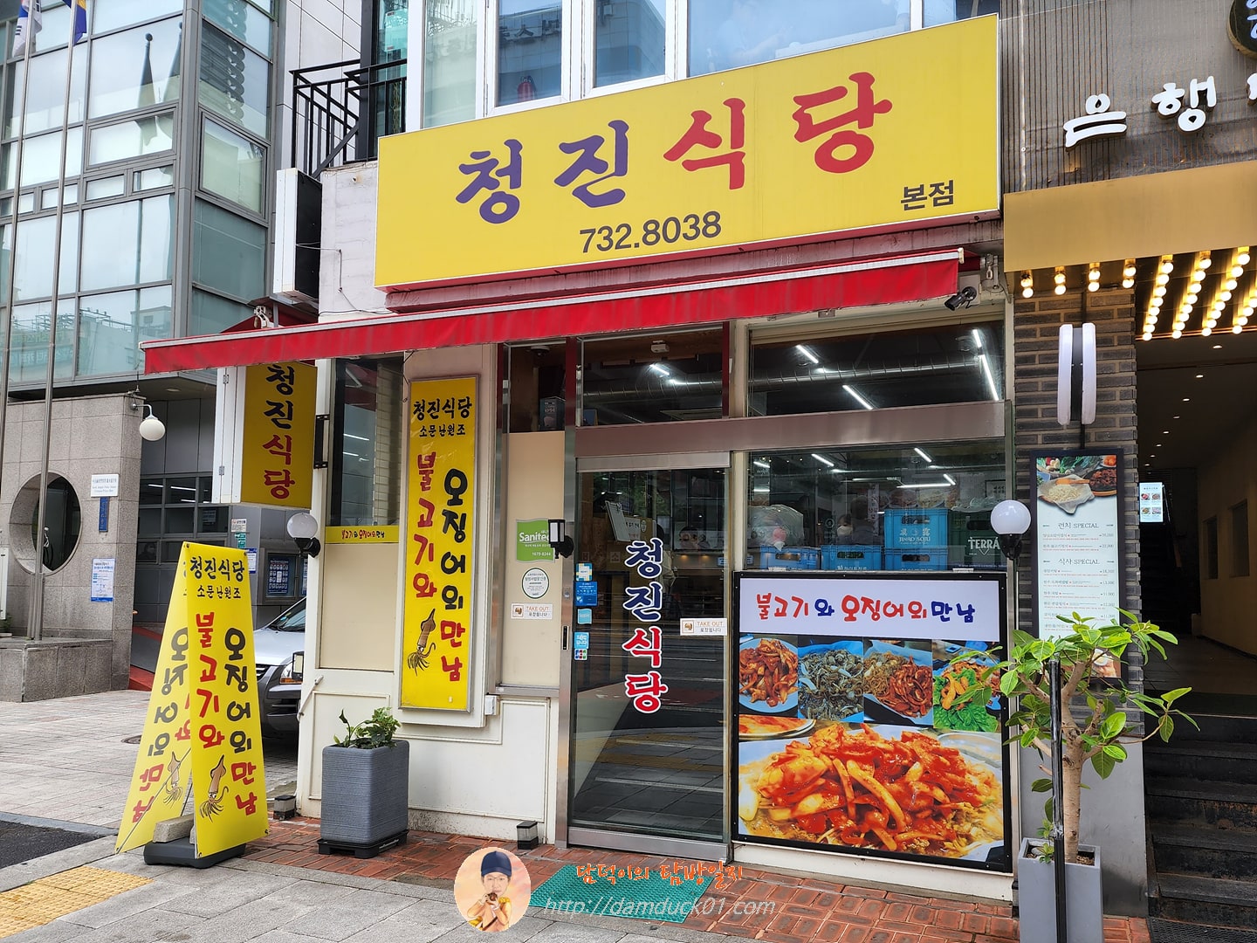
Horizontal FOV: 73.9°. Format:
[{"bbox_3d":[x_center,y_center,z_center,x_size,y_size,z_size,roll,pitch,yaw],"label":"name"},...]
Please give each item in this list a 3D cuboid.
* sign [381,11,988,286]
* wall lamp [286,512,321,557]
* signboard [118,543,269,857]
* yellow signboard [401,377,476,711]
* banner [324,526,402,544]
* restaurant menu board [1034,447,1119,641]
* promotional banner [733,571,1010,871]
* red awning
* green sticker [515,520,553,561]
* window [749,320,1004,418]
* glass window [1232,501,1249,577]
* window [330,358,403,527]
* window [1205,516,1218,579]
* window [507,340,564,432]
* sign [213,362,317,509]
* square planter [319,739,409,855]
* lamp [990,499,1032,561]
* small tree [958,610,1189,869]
[{"bbox_3d":[0.146,-1.825,5.126,3.878,1.072,0.180,-2,-7,20],"label":"sign"},{"bbox_3d":[-2.067,0.404,5.320,0.175,0.290,0.235,-2,-5,19],"label":"wall lamp"},{"bbox_3d":[-2.548,1.299,4.940,0.550,1.770,0.580,-2,-5,12],"label":"signboard"},{"bbox_3d":[-1.215,0.449,5.461,0.516,2.157,0.070,-2,-7,20],"label":"yellow signboard"},{"bbox_3d":[-1.853,0.441,5.800,0.623,0.119,0.015,-2,-7,20],"label":"banner"},{"bbox_3d":[2.312,0.471,4.275,0.418,1.169,0.050,-2,-7,20],"label":"restaurant menu board"},{"bbox_3d":[1.213,1.241,4.286,1.348,1.425,0.030,-2,-5,19],"label":"promotional banner"},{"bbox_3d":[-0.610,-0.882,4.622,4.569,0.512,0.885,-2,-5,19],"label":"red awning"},{"bbox_3d":[-0.596,0.443,5.344,0.269,0.270,0.010,-2,-7,20],"label":"green sticker"},{"bbox_3d":[1.294,-0.556,4.470,1.336,0.477,0.070,-2,-5,19],"label":"window"},{"bbox_3d":[4.912,0.540,6.700,0.060,0.600,0.400,-2,-5,19],"label":"glass window"},{"bbox_3d":[-1.864,-0.229,5.901,0.617,1.242,0.060,-2,-7,20],"label":"window"},{"bbox_3d":[6.769,0.895,9.700,0.050,0.700,0.680,-2,-7,24],"label":"window"},{"bbox_3d":[-0.599,-0.555,5.457,0.399,0.600,0.050,-2,-7,20],"label":"window"},{"bbox_3d":[-2.237,-0.243,5.167,0.210,0.914,0.600,-2,-5,19],"label":"sign"},{"bbox_3d":[-1.515,1.854,4.818,0.340,0.575,0.345,-2,-5,20],"label":"square planter"},{"bbox_3d":[1.958,0.303,4.272,0.190,0.310,0.230,-2,-7,20],"label":"lamp"},{"bbox_3d":[1.802,1.054,3.350,0.820,1.000,0.750,-2,-5,19],"label":"small tree"}]

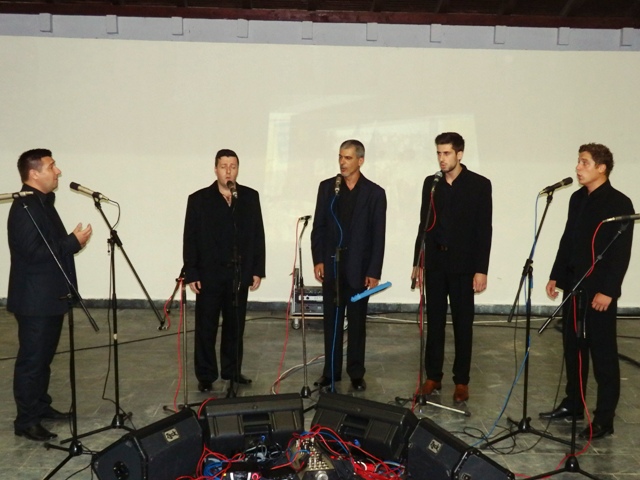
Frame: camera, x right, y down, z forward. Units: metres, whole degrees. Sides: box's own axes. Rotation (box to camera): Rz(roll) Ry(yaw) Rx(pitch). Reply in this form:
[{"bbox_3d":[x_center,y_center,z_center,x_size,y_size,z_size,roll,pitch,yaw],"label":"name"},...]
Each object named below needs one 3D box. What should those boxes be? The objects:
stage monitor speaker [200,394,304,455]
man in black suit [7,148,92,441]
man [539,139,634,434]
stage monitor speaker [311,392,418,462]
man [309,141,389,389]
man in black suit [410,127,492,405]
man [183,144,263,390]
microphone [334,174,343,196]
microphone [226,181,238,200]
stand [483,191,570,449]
[{"bbox_3d":[-0.423,1.057,4.969,0.600,0.330,0.420,-1,7,-16],"label":"stage monitor speaker"},{"bbox_3d":[-1.678,0.312,5.108,0.520,1.740,0.500,1,7,-2],"label":"man in black suit"},{"bbox_3d":[1.696,0.296,5.264,0.420,1.820,0.550,-3,8,-30],"label":"man"},{"bbox_3d":[0.287,1.070,4.939,0.600,0.330,0.420,4,8,27],"label":"stage monitor speaker"},{"bbox_3d":[0.215,0.188,6.050,0.570,1.800,0.360,3,7,16],"label":"man"},{"bbox_3d":[0.950,0.185,5.909,0.550,1.860,0.370,4,8,25],"label":"man in black suit"},{"bbox_3d":[-0.700,0.215,6.027,0.580,1.730,0.360,0,7,-9],"label":"man"},{"bbox_3d":[0.126,-0.372,5.680,0.050,0.050,0.190,1,37,-1],"label":"microphone"},{"bbox_3d":[-0.595,-0.344,5.660,0.050,0.050,0.190,-1,27,-13],"label":"microphone"},{"bbox_3d":[1.275,0.456,5.110,0.600,1.530,0.530,0,7,-7],"label":"stand"}]

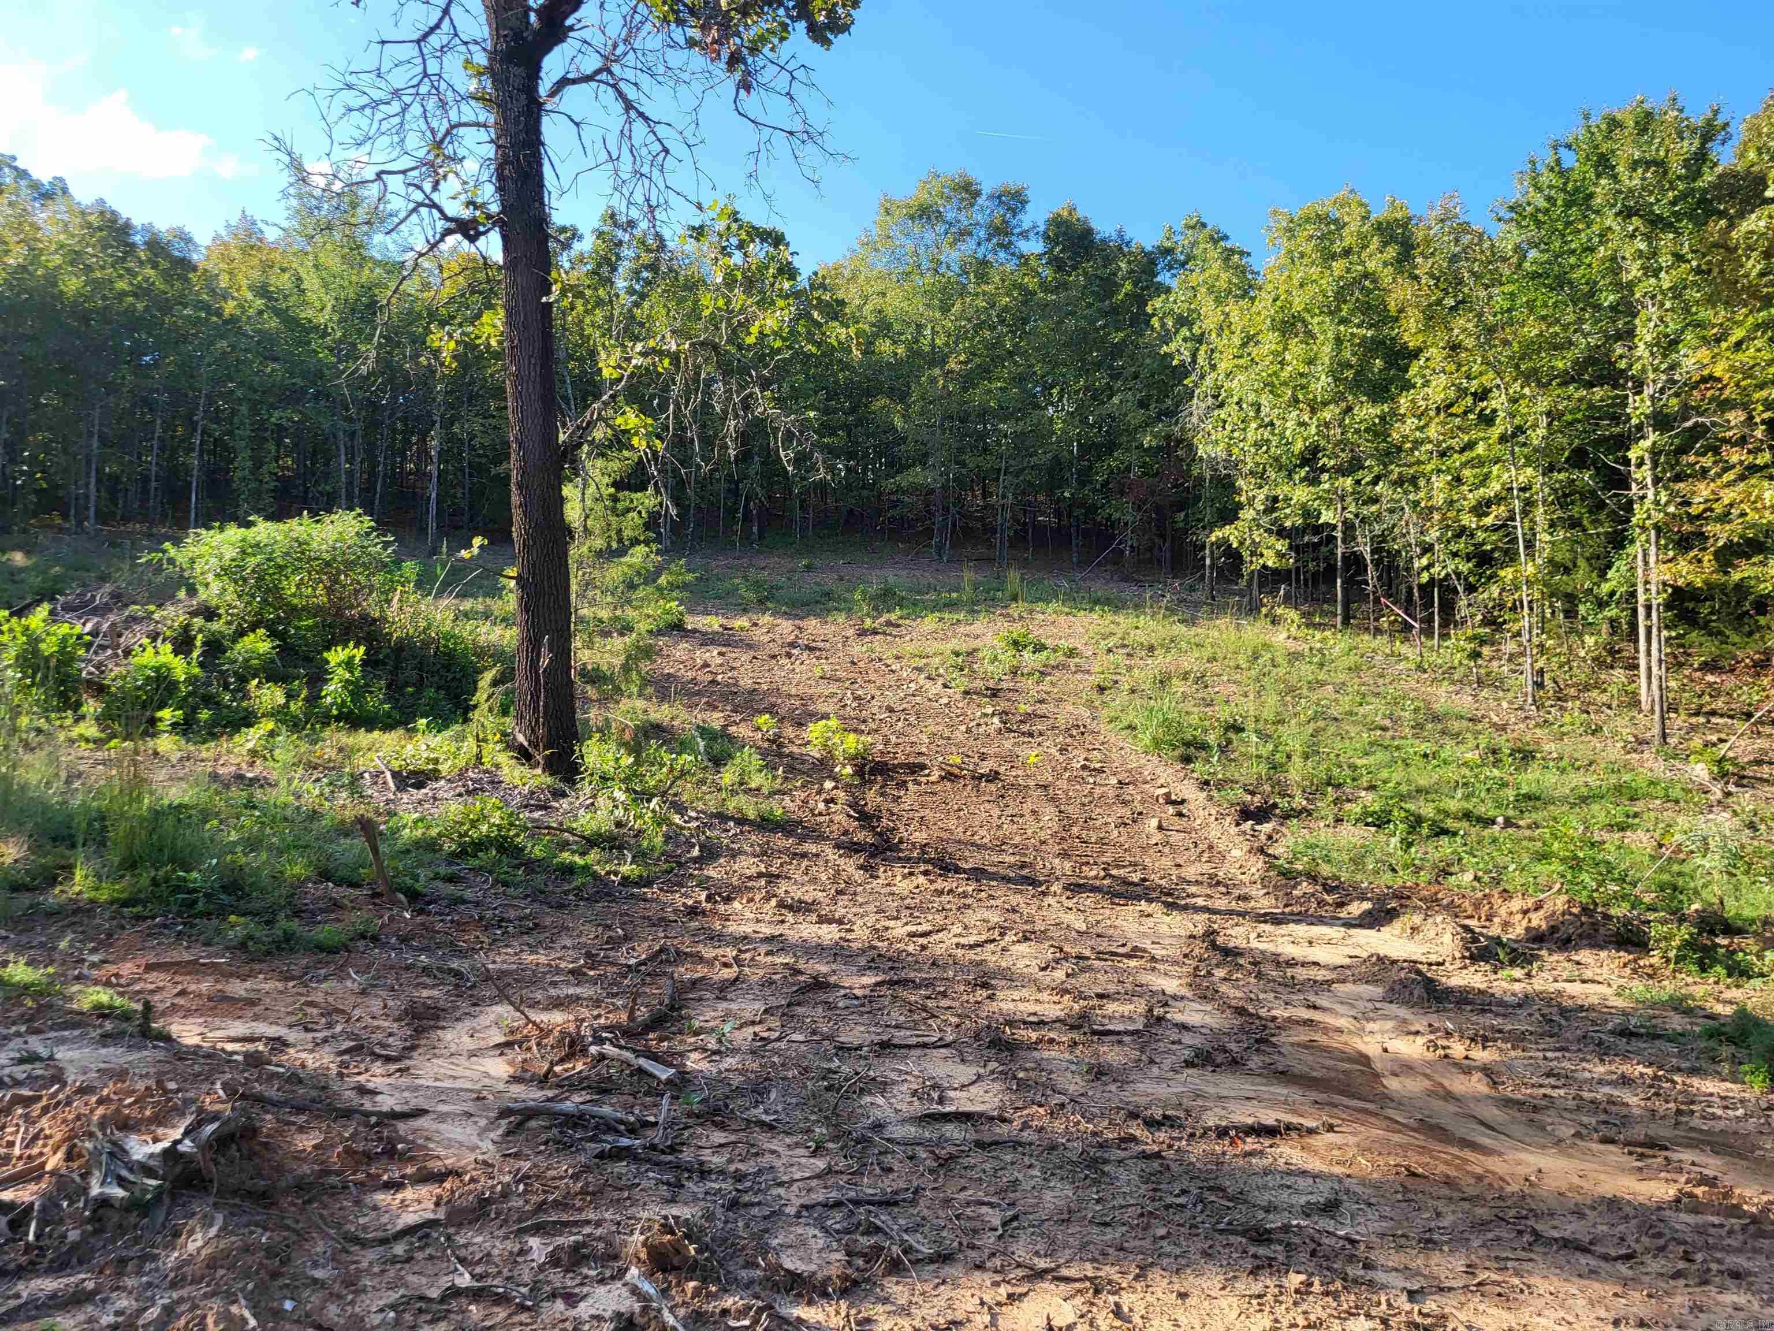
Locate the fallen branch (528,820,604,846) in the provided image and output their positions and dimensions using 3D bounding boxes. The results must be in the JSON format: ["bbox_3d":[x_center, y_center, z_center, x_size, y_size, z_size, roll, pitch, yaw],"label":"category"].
[{"bbox_3d":[-2.230,1.171,9.300,0.600,0.080,0.150,-1,-3,26],"label":"fallen branch"}]

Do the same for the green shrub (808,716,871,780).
[{"bbox_3d":[-0.413,0.712,11.500,0.540,0.500,0.500,0,-3,0],"label":"green shrub"}]

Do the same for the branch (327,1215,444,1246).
[{"bbox_3d":[-1.466,1.653,3.900,0.370,0.050,0.080,1,-3,-21],"label":"branch"}]

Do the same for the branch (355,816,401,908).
[{"bbox_3d":[-2.752,1.060,7.200,0.210,0.470,0.140,0,-3,0],"label":"branch"}]

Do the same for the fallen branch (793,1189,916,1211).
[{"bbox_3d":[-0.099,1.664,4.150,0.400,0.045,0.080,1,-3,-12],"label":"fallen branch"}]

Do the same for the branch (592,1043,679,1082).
[{"bbox_3d":[-0.930,1.460,4.900,0.360,0.070,0.080,-2,-3,33],"label":"branch"}]

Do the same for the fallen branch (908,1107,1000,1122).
[{"bbox_3d":[0.227,1.516,4.500,0.310,0.040,0.060,0,-3,0],"label":"fallen branch"}]

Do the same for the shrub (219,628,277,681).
[{"bbox_3d":[-6.507,-0.106,13.600,0.620,0.540,0.550,0,-3,0],"label":"shrub"}]

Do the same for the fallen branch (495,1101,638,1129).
[{"bbox_3d":[-1.177,1.654,4.900,0.540,0.065,0.110,0,-3,11],"label":"fallen branch"}]

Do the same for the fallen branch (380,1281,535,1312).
[{"bbox_3d":[-1.030,1.516,3.200,0.350,0.050,0.090,0,-3,0],"label":"fallen branch"}]

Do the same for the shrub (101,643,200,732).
[{"bbox_3d":[-6.683,0.195,12.100,0.820,0.820,0.780,2,-3,-29],"label":"shrub"}]

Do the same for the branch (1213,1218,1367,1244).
[{"bbox_3d":[1.185,1.664,3.920,0.460,0.050,0.090,0,-3,8],"label":"branch"}]

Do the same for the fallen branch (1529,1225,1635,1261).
[{"bbox_3d":[1.824,1.516,3.500,0.270,0.040,0.060,-1,-3,21],"label":"fallen branch"}]

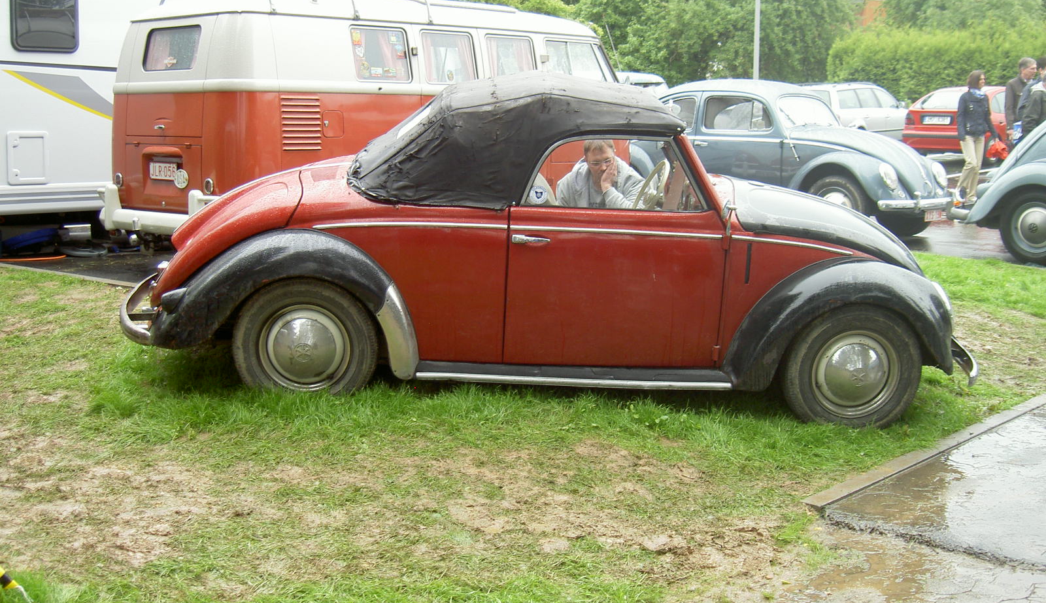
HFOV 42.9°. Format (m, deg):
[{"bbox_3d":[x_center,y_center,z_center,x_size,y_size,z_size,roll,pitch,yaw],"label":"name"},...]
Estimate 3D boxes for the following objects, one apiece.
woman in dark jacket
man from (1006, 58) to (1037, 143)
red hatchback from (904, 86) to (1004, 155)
[{"bbox_3d":[5.559,-2.031,16.400,0.500,1.670,0.360,-6,10,-40],"label":"woman in dark jacket"},{"bbox_3d":[5.854,-1.970,15.600,0.360,1.780,0.520,1,8,10],"label":"man"},{"bbox_3d":[8.541,-3.162,24.411,1.700,1.420,4.150,7,11,43],"label":"red hatchback"}]

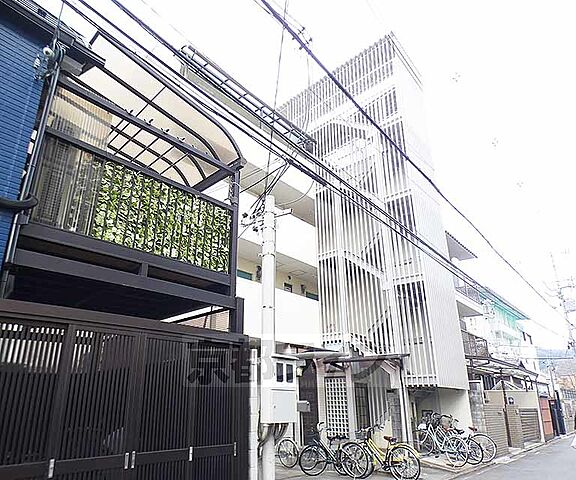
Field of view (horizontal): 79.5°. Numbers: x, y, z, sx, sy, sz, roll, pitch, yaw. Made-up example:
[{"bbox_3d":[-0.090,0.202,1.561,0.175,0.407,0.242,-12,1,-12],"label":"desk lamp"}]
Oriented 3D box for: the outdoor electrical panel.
[{"bbox_3d":[-0.138,2.595,6.074,0.256,1.024,0.614,-18,-28,40],"label":"outdoor electrical panel"}]

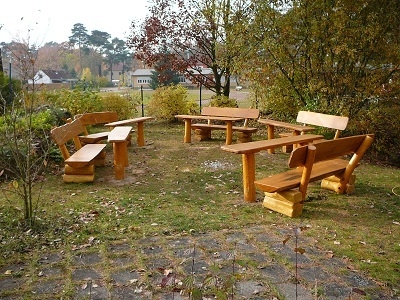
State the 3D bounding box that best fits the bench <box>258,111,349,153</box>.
[{"bbox_3d":[2.144,-0.303,8.531,1.295,0.866,1.942,-4,10,-19],"label":"bench"}]

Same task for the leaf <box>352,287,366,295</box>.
[{"bbox_3d":[1.214,1.077,3.083,0.050,0.020,0.109,-7,12,-36],"label":"leaf"}]

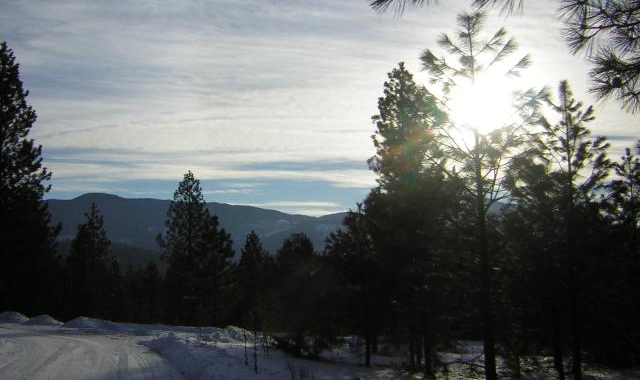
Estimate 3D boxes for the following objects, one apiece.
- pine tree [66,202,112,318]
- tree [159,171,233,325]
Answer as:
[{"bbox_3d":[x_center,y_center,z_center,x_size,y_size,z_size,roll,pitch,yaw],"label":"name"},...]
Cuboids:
[{"bbox_3d":[-14.730,4.459,42.535,2.940,7.380,2.850,-1,-8,0],"label":"pine tree"},{"bbox_3d":[-7.039,3.178,37.630,4.180,8.690,4.060,-1,-8,0],"label":"tree"}]

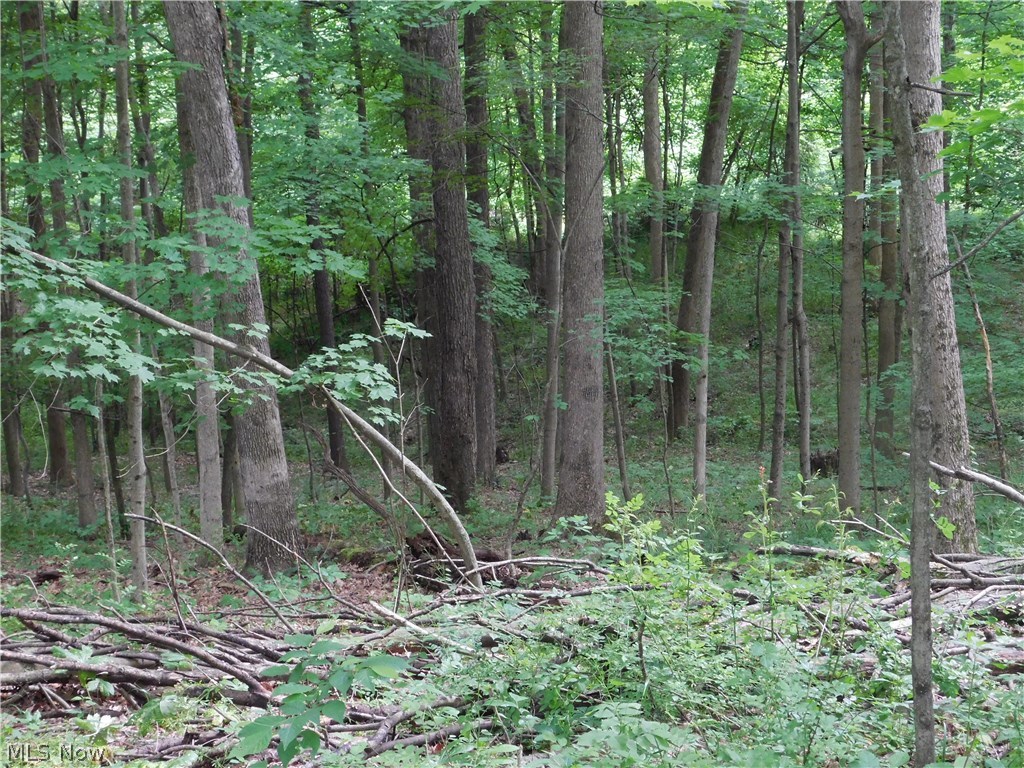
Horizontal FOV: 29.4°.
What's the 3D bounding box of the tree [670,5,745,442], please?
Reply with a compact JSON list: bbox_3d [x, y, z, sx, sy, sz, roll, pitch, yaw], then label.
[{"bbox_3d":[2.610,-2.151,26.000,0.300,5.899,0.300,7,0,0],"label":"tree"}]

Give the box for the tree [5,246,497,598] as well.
[{"bbox_3d":[-1.504,0.089,12.300,3.628,0.500,0.400,37,0,-10],"label":"tree"}]

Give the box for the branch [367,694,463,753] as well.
[{"bbox_3d":[-0.386,1.393,8.075,0.120,0.160,0.830,1,1,25],"label":"branch"}]

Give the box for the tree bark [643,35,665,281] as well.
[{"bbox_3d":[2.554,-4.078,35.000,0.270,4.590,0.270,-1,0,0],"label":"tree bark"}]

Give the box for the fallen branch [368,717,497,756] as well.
[{"bbox_3d":[-0.320,1.417,7.825,0.070,0.080,0.734,1,2,41],"label":"fallen branch"}]

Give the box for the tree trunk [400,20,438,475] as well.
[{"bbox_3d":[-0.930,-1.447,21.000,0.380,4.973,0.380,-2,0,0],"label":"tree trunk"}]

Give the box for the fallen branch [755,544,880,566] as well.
[{"bbox_3d":[2.221,1.239,14.150,0.960,0.150,0.140,1,1,31],"label":"fallen branch"}]

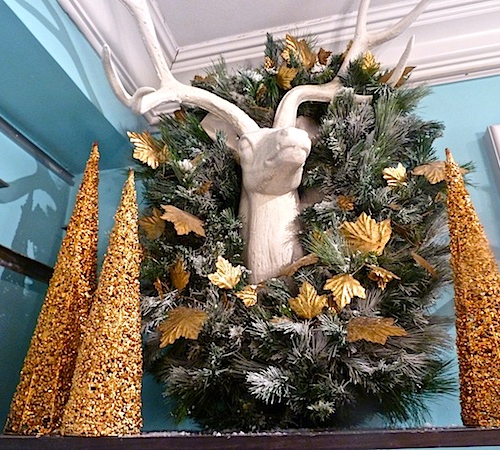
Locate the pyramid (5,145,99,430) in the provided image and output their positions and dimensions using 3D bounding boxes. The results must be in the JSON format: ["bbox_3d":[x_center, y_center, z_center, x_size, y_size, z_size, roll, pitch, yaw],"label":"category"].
[{"bbox_3d":[-0.435,0.109,1.091,0.180,0.750,0.180,-7,-25,13],"label":"pyramid"}]

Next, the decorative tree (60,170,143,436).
[{"bbox_3d":[-0.291,0.135,0.967,0.151,0.600,0.151,-7,-25,13],"label":"decorative tree"}]

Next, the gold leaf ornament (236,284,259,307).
[{"bbox_3d":[-0.009,0.179,1.103,0.064,0.059,0.025,-1,-17,-1],"label":"gold leaf ornament"}]

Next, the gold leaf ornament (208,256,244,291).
[{"bbox_3d":[-0.065,0.129,1.154,0.091,0.091,0.030,0,-16,-3],"label":"gold leaf ornament"}]

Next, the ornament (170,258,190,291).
[{"bbox_3d":[-0.190,0.136,1.187,0.066,0.092,0.030,10,-19,-23],"label":"ornament"}]

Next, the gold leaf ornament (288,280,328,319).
[{"bbox_3d":[0.139,0.177,1.027,0.095,0.090,0.030,-4,-18,7],"label":"gold leaf ornament"}]

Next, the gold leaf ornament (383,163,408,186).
[{"bbox_3d":[0.388,-0.136,1.164,0.068,0.068,0.025,-10,-12,19],"label":"gold leaf ornament"}]

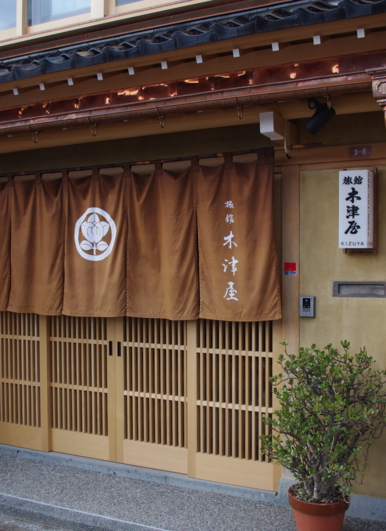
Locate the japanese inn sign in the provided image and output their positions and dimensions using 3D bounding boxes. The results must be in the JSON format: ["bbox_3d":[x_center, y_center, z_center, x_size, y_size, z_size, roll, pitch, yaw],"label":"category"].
[{"bbox_3d":[0.961,-0.324,3.511,0.167,0.457,0.150,0,0,26],"label":"japanese inn sign"}]

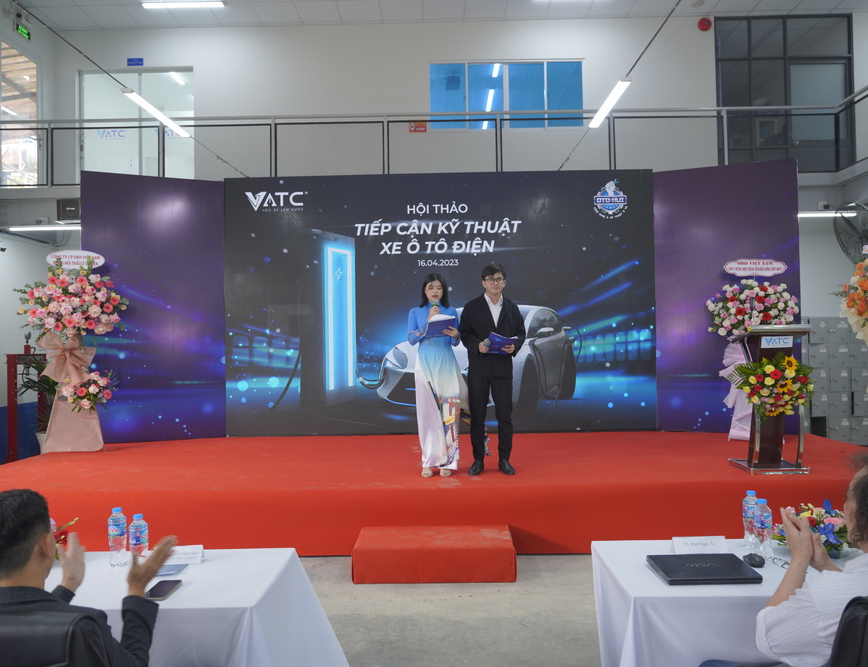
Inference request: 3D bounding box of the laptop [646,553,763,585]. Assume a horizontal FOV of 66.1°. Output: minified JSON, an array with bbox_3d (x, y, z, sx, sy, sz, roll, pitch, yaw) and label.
[{"bbox_3d":[0.968,0.852,2.395,0.330,0.031,0.235,-1,0,0],"label":"laptop"}]

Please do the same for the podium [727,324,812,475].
[{"bbox_3d":[2.782,0.533,5.583,0.480,1.170,0.570,-1,0,4],"label":"podium"}]

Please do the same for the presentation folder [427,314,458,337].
[{"bbox_3d":[0.059,-0.059,5.275,0.225,0.030,0.270,0,-38,4],"label":"presentation folder"}]

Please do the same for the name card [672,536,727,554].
[{"bbox_3d":[1.021,0.819,2.560,0.207,0.066,0.070,-1,-1,1],"label":"name card"}]

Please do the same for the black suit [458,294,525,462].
[{"bbox_3d":[0.479,0.370,5.550,0.540,1.370,0.400,-1,0,0],"label":"black suit"}]

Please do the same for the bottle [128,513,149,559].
[{"bbox_3d":[-1.085,0.772,2.455,0.065,0.220,0.065,-1,-1,1],"label":"bottle"}]

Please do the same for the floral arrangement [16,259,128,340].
[{"bbox_3d":[-3.660,-0.334,6.750,1.050,0.820,0.550,-1,-1,-9],"label":"floral arrangement"}]

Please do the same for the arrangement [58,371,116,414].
[{"bbox_3d":[-3.563,0.596,6.856,0.490,0.400,0.330,-1,0,-9],"label":"arrangement"}]

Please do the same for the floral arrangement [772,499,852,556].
[{"bbox_3d":[1.459,0.733,2.530,0.360,0.225,0.300,-1,-1,1],"label":"floral arrangement"}]

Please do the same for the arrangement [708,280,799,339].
[{"bbox_3d":[3.259,-0.255,6.800,0.910,0.610,0.480,-1,-1,9],"label":"arrangement"}]

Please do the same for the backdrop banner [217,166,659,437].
[{"bbox_3d":[0.058,-0.345,7.756,5.000,3.020,0.060,-1,-1,1],"label":"backdrop banner"}]

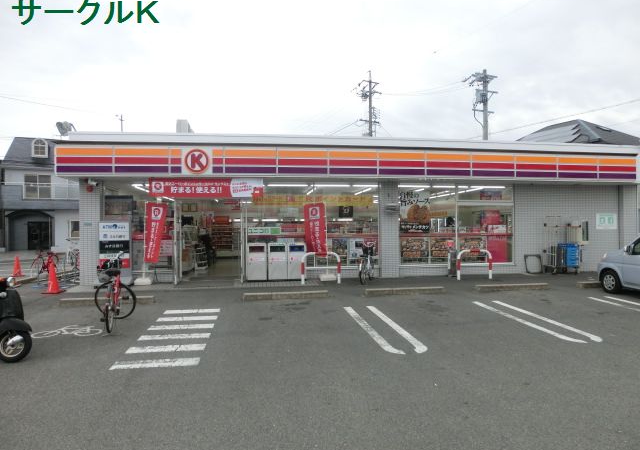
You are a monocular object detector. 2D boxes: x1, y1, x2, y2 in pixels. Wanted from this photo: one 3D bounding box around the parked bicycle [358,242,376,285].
[{"bbox_3d":[1.200,0.955,11.390,0.500,1.050,1.650,0,0,17],"label":"parked bicycle"}]

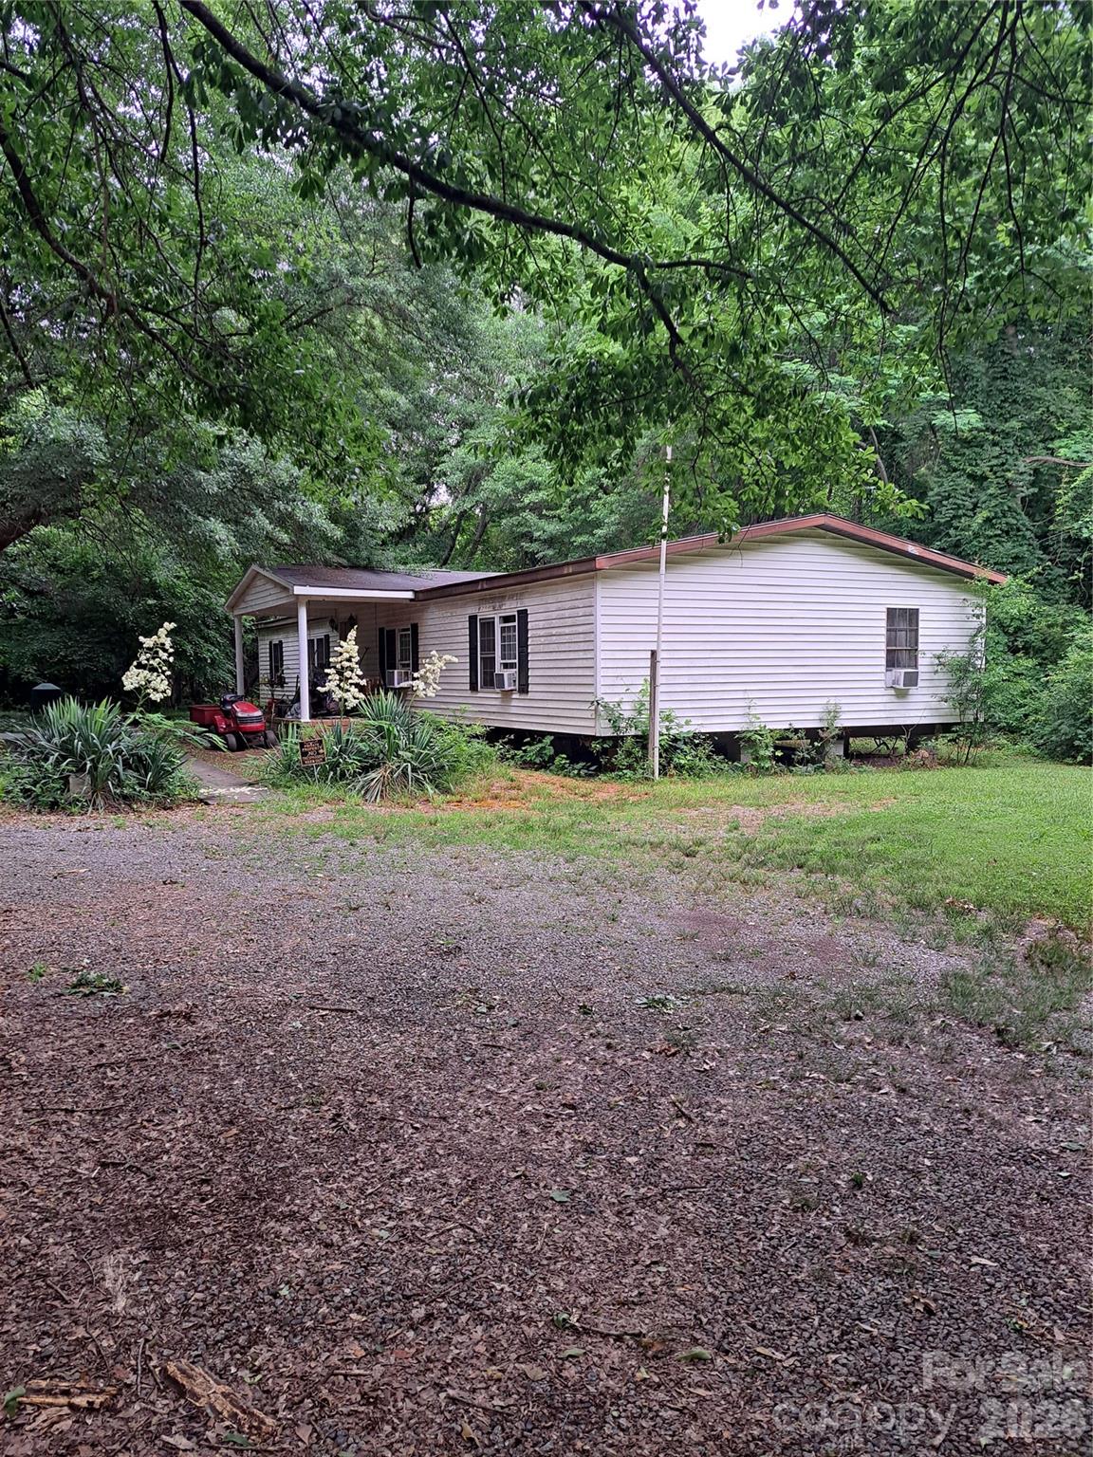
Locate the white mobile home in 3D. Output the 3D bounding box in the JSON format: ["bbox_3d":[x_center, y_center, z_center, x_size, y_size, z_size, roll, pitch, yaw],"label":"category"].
[{"bbox_3d":[-1.630,-1.982,24.986,10.960,3.759,21.107,-2,4,-28],"label":"white mobile home"}]

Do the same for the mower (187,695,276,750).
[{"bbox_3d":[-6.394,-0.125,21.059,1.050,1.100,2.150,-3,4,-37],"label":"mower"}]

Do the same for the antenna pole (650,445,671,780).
[{"bbox_3d":[1.629,-1.636,14.168,0.100,4.720,0.090,2,3,0],"label":"antenna pole"}]

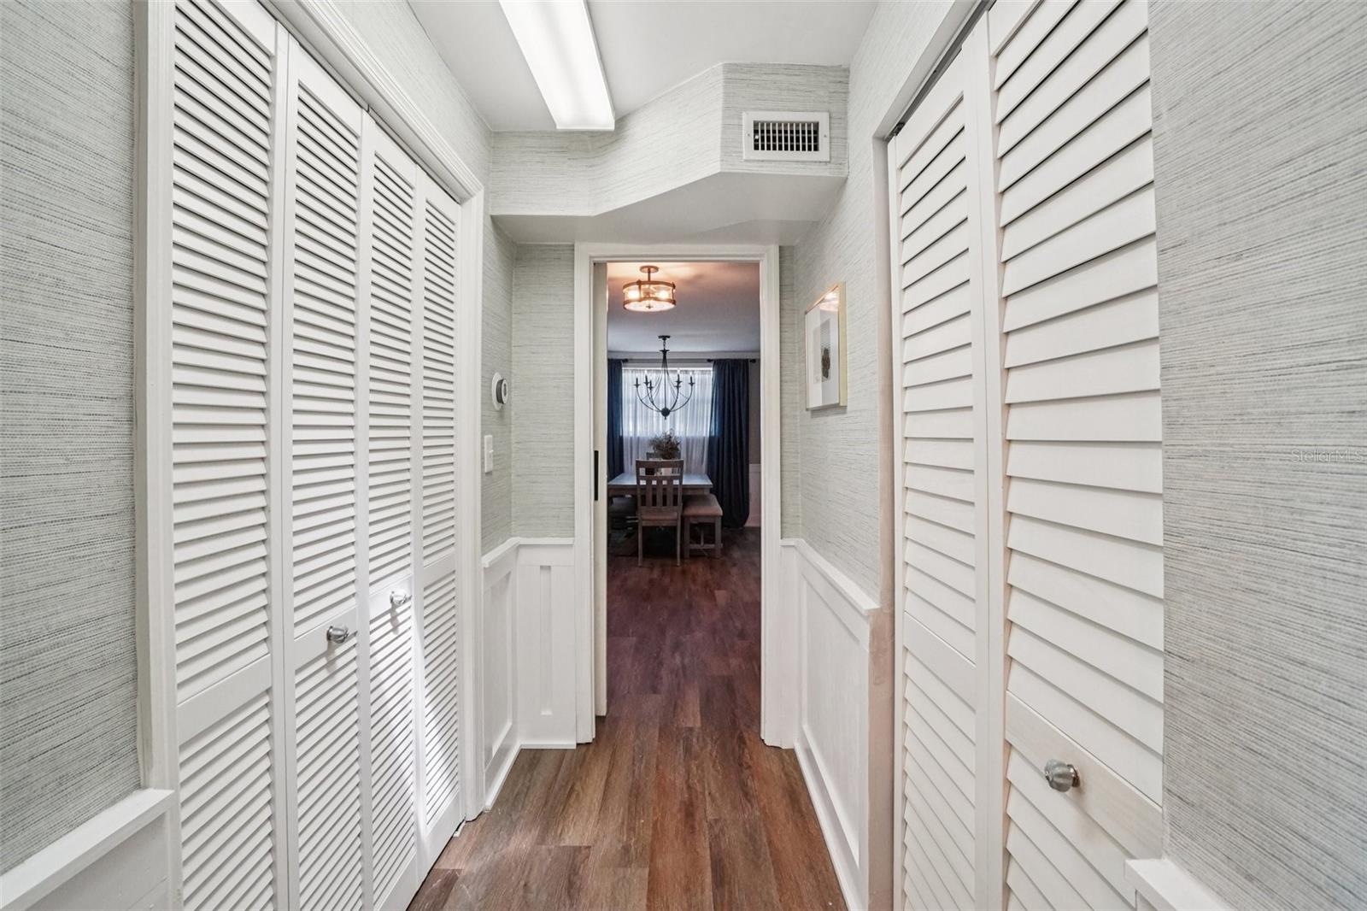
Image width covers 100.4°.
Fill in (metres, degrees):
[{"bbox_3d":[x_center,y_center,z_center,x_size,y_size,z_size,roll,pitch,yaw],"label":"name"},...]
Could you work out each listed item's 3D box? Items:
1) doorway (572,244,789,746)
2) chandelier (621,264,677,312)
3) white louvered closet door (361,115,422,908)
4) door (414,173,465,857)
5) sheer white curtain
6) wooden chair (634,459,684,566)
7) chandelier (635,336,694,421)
[{"bbox_3d":[-0.025,0.168,2.475,0.880,2.120,0.150,0,2,0],"label":"doorway"},{"bbox_3d":[-0.230,-1.130,3.830,0.355,0.285,0.355,0,2,0],"label":"chandelier"},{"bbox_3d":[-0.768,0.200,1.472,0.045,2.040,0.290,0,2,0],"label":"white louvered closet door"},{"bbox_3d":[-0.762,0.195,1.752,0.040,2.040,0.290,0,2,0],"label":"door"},{"bbox_3d":[-0.210,-0.360,7.820,1.350,1.780,0.100,0,2,0],"label":"sheer white curtain"},{"bbox_3d":[-0.240,0.565,5.920,0.470,1.040,0.540,0,2,0],"label":"wooden chair"},{"bbox_3d":[-0.224,-0.910,6.640,0.680,0.970,0.680,0,2,0],"label":"chandelier"}]

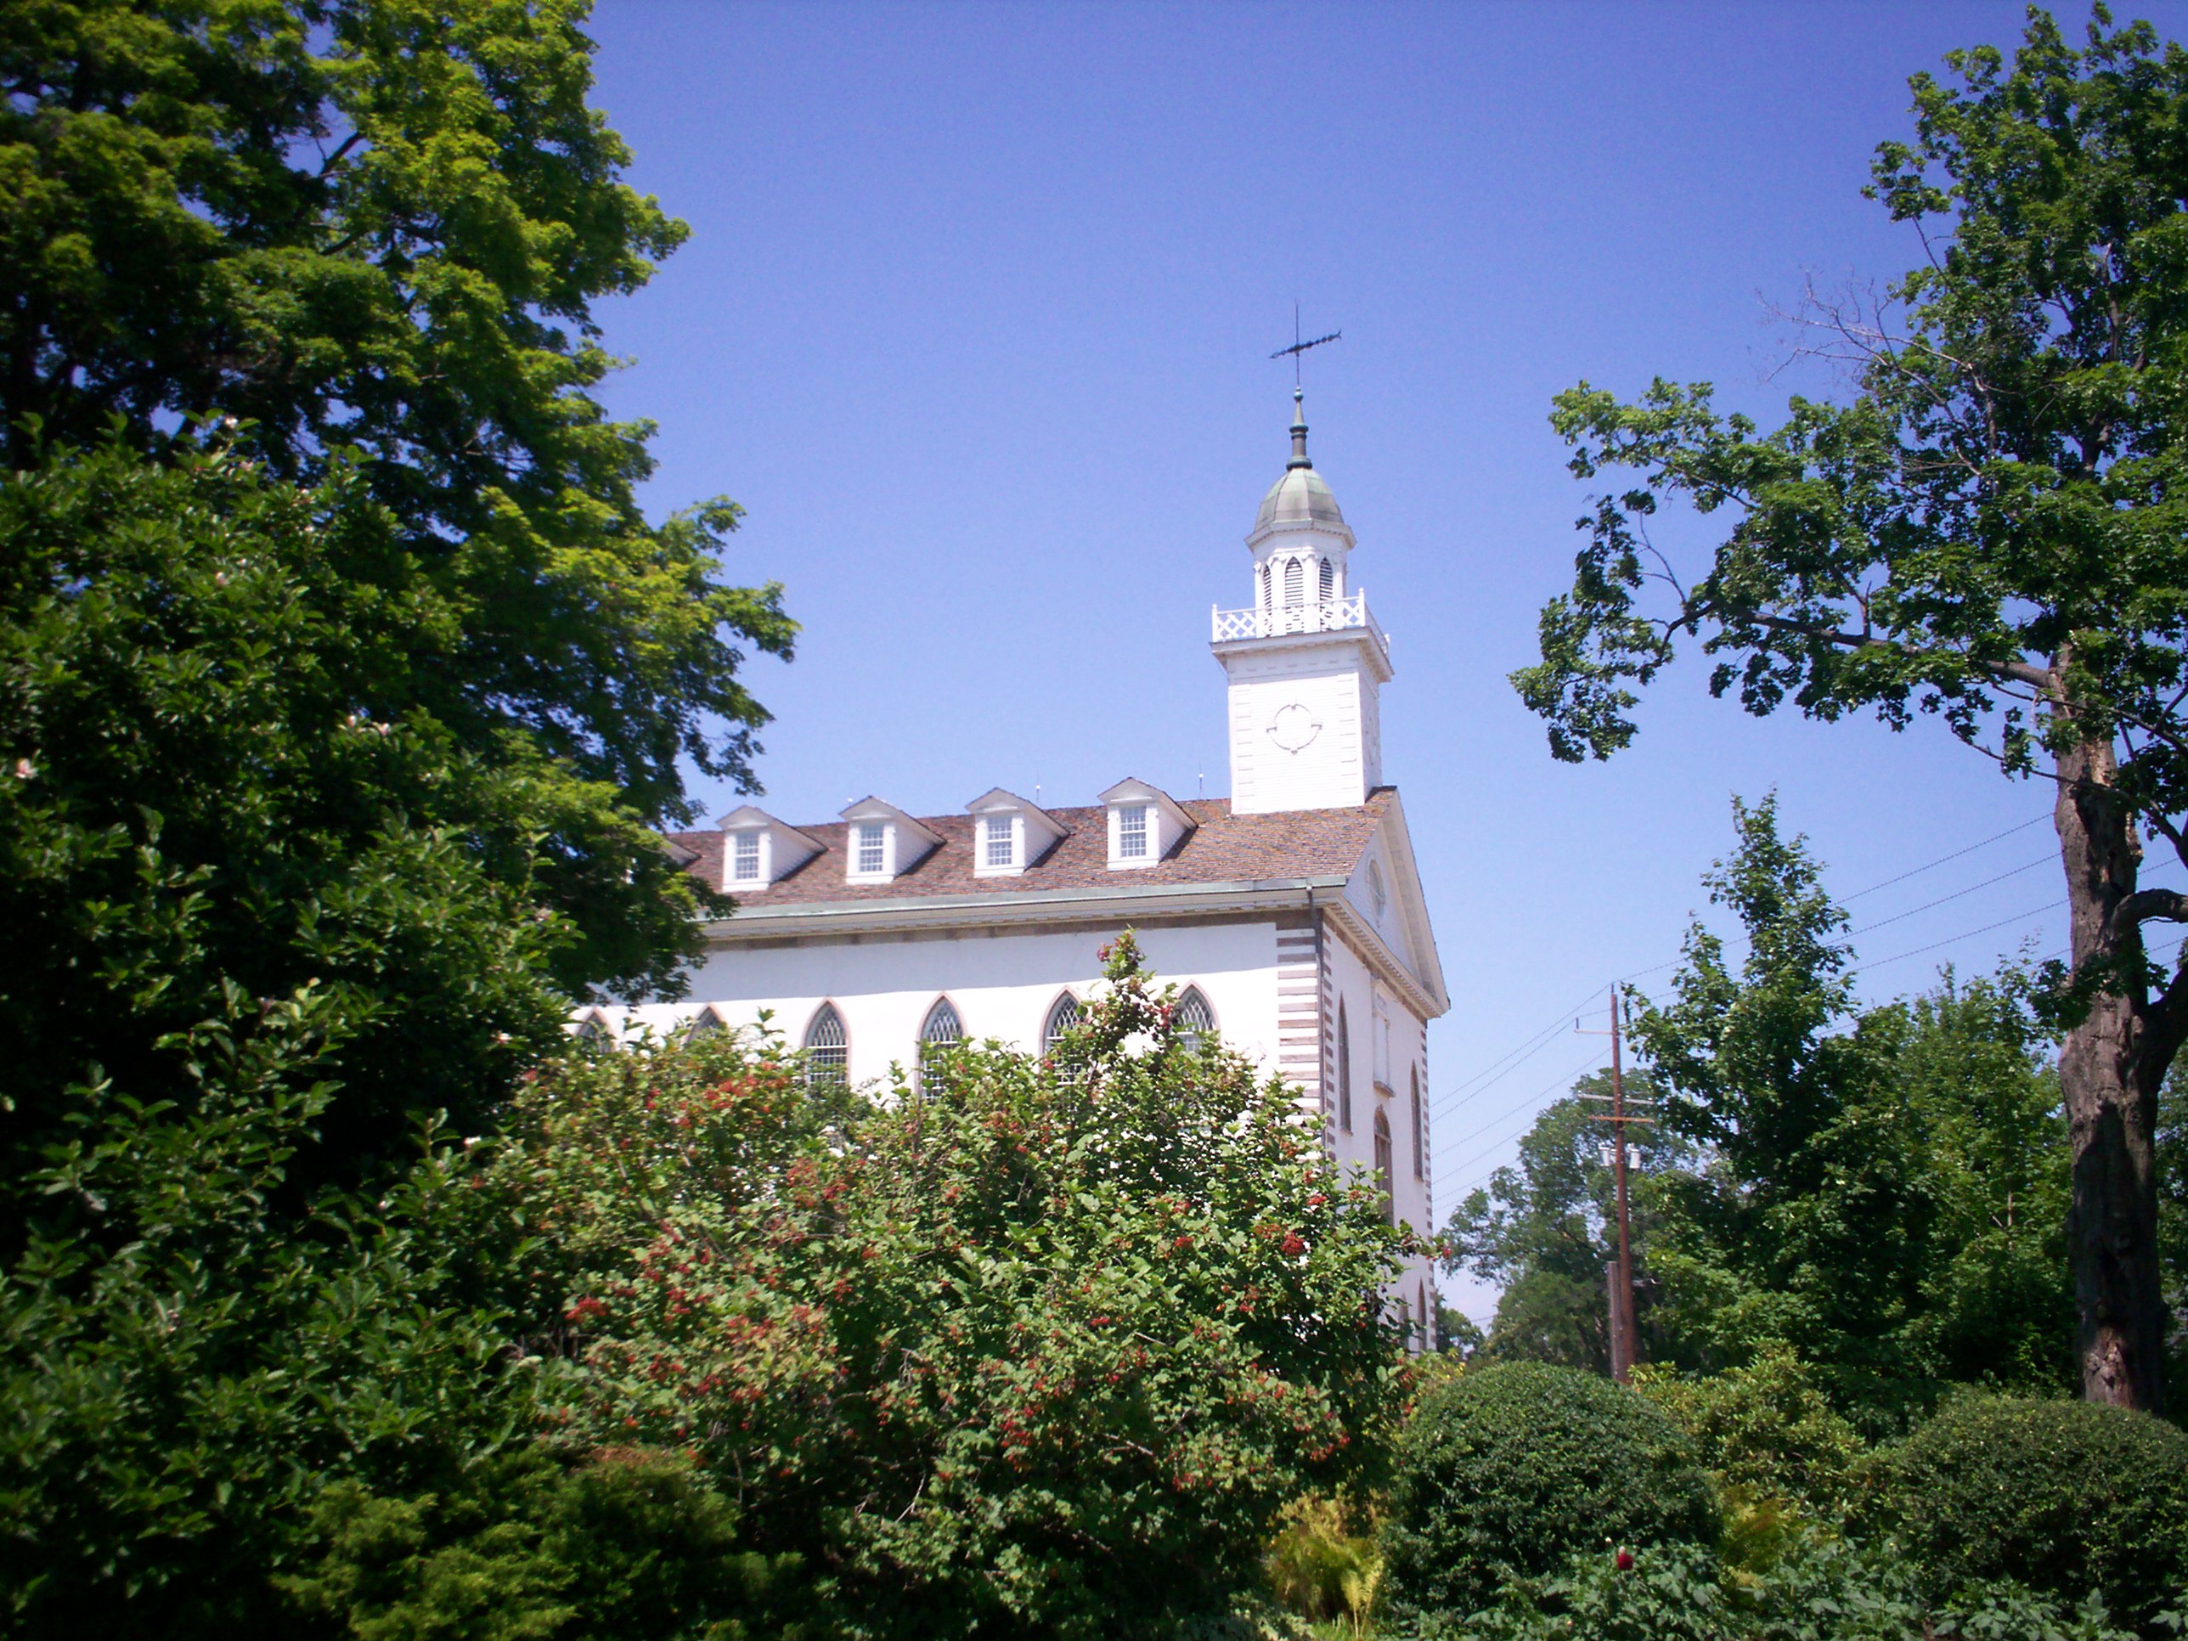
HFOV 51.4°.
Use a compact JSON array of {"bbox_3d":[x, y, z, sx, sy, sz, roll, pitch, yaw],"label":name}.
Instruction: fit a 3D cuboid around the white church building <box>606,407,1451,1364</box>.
[{"bbox_3d":[-3.083,2.714,70.975,25.480,32.350,19.180,-4,-15,16],"label":"white church building"}]

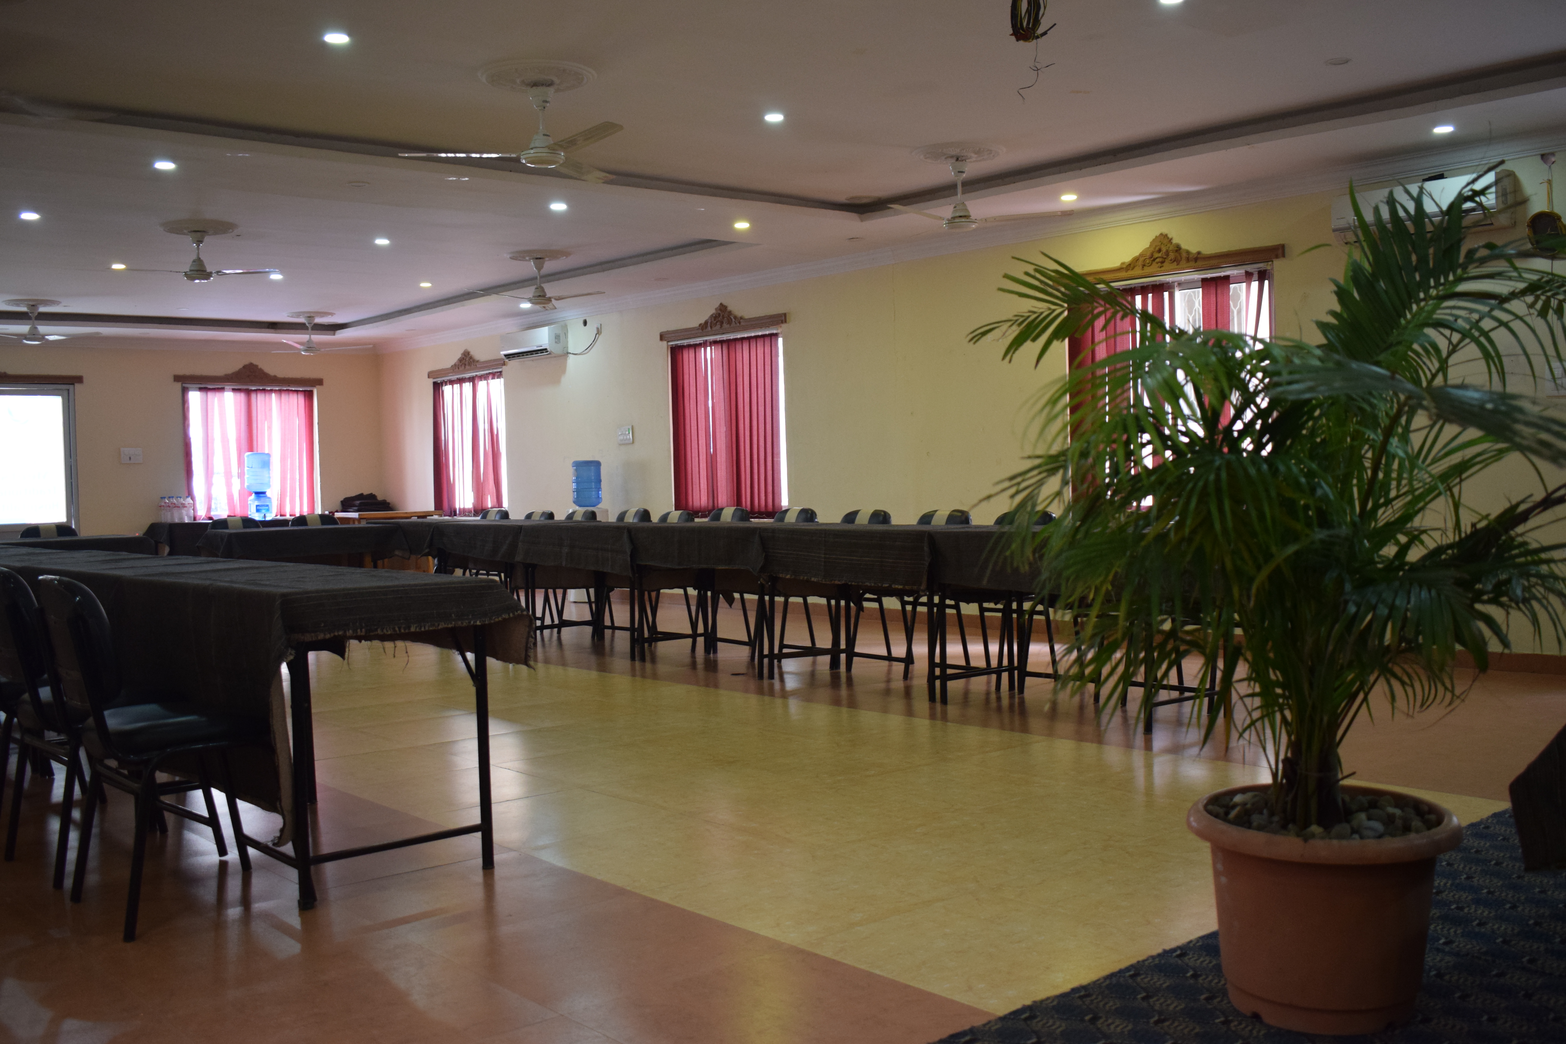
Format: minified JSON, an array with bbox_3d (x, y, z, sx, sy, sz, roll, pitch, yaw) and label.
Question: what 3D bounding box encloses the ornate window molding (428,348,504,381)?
[{"bbox_3d":[-3.302,-1.654,14.747,0.100,0.250,1.620,-3,2,-42],"label":"ornate window molding"}]

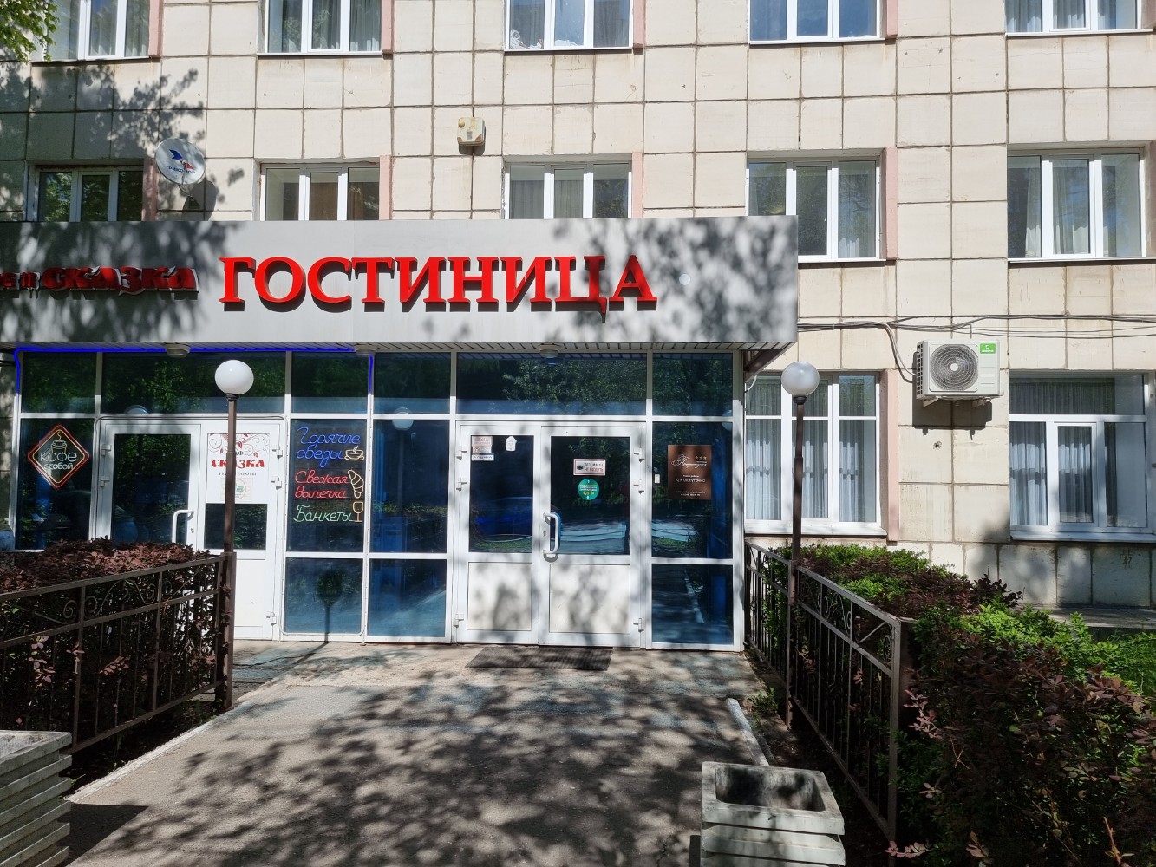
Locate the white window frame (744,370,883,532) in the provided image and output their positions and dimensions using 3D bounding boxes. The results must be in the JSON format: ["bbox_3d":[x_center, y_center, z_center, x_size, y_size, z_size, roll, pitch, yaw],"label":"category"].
[{"bbox_3d":[2.896,0.250,9.963,1.694,2.005,0.160,0,-3,4],"label":"white window frame"}]

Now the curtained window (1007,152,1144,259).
[{"bbox_3d":[6.077,-2.790,9.886,1.687,1.339,0.120,0,-3,4],"label":"curtained window"}]

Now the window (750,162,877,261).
[{"bbox_3d":[2.946,-2.811,10.120,1.680,1.325,0.120,0,-3,4],"label":"window"}]

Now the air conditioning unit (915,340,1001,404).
[{"bbox_3d":[4.481,-0.749,9.474,0.869,0.665,0.310,0,-3,4],"label":"air conditioning unit"}]

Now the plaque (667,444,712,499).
[{"bbox_3d":[1.039,0.356,7.446,0.407,0.511,0.020,1,-3,4],"label":"plaque"}]

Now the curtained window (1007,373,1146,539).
[{"bbox_3d":[6.407,0.259,10.285,1.794,2.048,0.140,1,-3,4],"label":"curtained window"}]

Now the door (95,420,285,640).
[{"bbox_3d":[-3.749,0.909,7.756,1.908,2.123,0.100,1,-3,4],"label":"door"}]

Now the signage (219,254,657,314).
[{"bbox_3d":[-1.269,-1.320,7.143,3.926,0.524,0.110,1,-3,4],"label":"signage"}]

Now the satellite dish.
[{"bbox_3d":[-5.356,-3.655,10.791,0.620,0.650,0.330,2,-3,-29],"label":"satellite dish"}]

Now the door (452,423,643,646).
[{"bbox_3d":[-0.276,0.926,7.468,1.799,2.058,0.130,0,-3,4],"label":"door"}]

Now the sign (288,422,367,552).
[{"bbox_3d":[-2.405,0.512,7.718,0.769,1.251,0.040,1,-3,4],"label":"sign"}]

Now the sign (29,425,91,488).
[{"bbox_3d":[-5.075,0.230,7.868,0.643,0.628,0.040,0,-3,4],"label":"sign"}]

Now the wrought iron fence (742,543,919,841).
[{"bbox_3d":[1.415,1.373,5.305,0.090,0.990,4.150,1,-3,4],"label":"wrought iron fence"}]

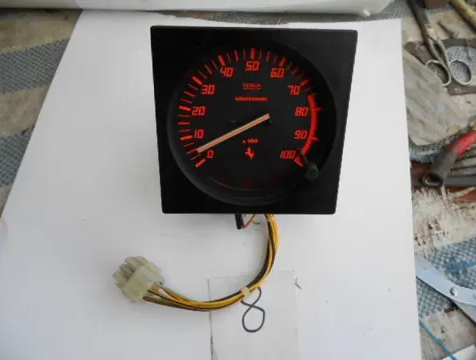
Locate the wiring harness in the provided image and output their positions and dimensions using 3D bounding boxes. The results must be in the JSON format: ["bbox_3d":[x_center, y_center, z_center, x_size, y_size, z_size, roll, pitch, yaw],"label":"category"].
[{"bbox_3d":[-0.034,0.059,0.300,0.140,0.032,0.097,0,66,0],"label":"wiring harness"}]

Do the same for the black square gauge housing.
[{"bbox_3d":[0.009,-0.048,0.269,0.120,0.120,0.095,0,22,0],"label":"black square gauge housing"}]

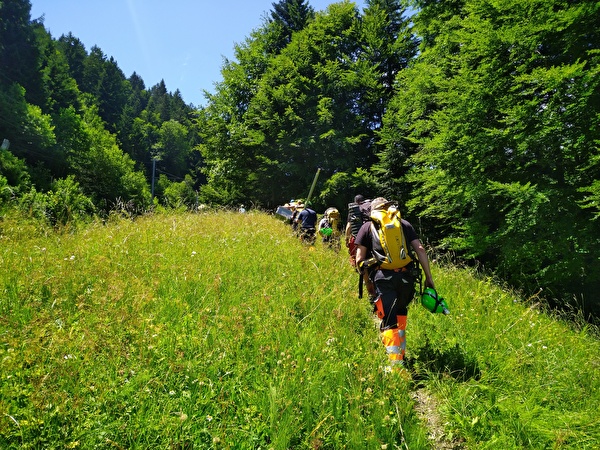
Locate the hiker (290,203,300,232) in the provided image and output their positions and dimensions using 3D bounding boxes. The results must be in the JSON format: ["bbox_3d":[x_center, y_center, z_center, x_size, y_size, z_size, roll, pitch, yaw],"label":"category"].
[{"bbox_3d":[-0.100,0.080,13.300,0.600,1.700,0.500,1,-5,-7],"label":"hiker"}]

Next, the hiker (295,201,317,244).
[{"bbox_3d":[0.170,0.220,10.400,0.600,1.700,0.500,1,-5,-3],"label":"hiker"}]

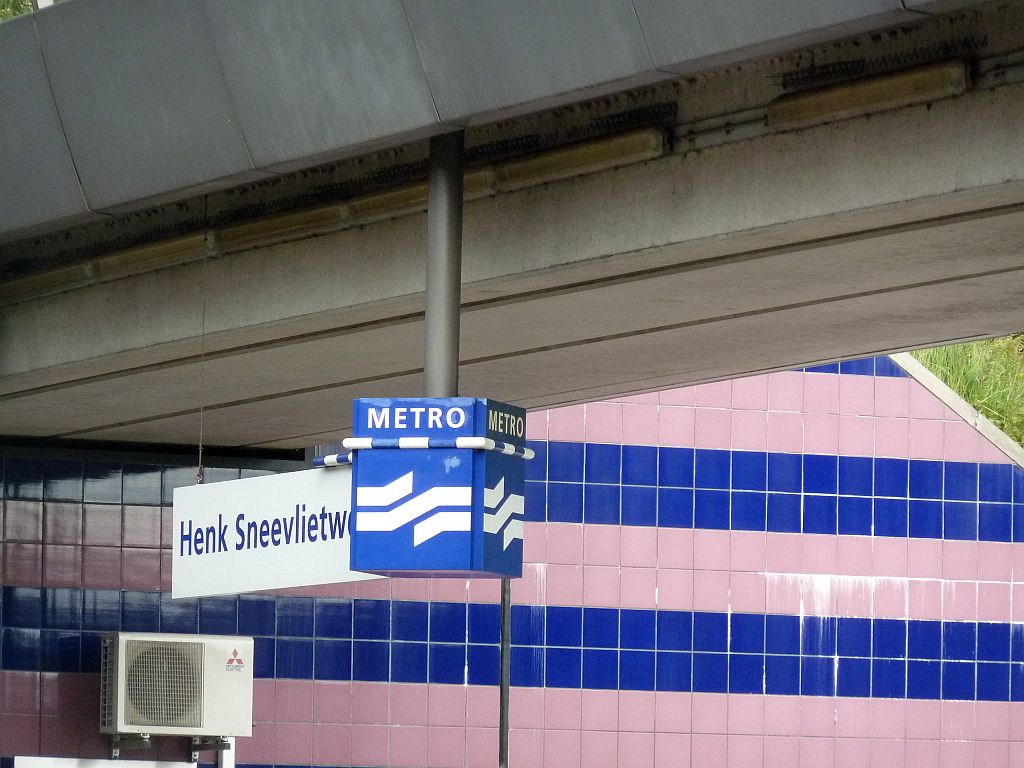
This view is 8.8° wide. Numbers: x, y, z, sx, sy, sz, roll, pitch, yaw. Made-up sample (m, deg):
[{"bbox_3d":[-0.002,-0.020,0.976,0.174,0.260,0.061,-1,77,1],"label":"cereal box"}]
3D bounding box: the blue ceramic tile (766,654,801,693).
[{"bbox_3d":[1.596,1.716,39.322,0.234,0.234,0.010,3,-5,-26],"label":"blue ceramic tile"}]

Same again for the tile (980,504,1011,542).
[{"bbox_3d":[2.841,0.816,39.176,0.233,0.230,0.012,3,-5,-27],"label":"tile"}]

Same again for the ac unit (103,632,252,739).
[{"bbox_3d":[-1.835,1.665,36.378,0.810,0.574,0.270,3,-5,-27],"label":"ac unit"}]

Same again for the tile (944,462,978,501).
[{"bbox_3d":[2.706,0.586,40.149,0.236,0.236,0.010,3,-5,-26],"label":"tile"}]

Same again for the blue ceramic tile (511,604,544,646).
[{"bbox_3d":[0.091,1.382,37.956,0.217,0.223,0.010,3,-5,-26],"label":"blue ceramic tile"}]

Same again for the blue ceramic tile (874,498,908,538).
[{"bbox_3d":[2.241,0.795,39.467,0.237,0.237,0.012,3,-5,-27],"label":"blue ceramic tile"}]

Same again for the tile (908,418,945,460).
[{"bbox_3d":[2.439,0.329,39.176,0.227,0.230,0.010,3,-5,-26],"label":"tile"}]

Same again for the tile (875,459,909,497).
[{"bbox_3d":[2.212,0.550,38.874,0.233,0.230,0.012,3,-5,-27],"label":"tile"}]

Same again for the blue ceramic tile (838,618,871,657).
[{"bbox_3d":[2.031,1.506,39.622,0.230,0.230,0.012,3,-5,-26],"label":"blue ceramic tile"}]

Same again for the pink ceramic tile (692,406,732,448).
[{"bbox_3d":[1.173,0.260,38.951,0.237,0.237,0.012,3,-5,-27],"label":"pink ceramic tile"}]

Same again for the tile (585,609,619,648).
[{"bbox_3d":[0.516,1.422,38.790,0.232,0.232,0.010,3,-5,-26],"label":"tile"}]

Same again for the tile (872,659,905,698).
[{"bbox_3d":[2.192,1.717,38.787,0.233,0.230,0.012,3,-5,-27],"label":"tile"}]

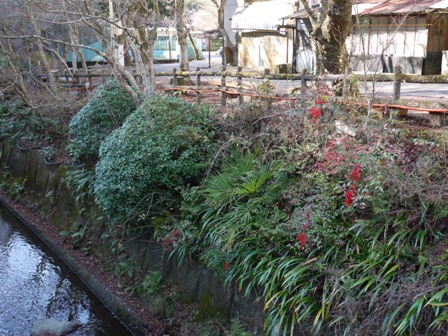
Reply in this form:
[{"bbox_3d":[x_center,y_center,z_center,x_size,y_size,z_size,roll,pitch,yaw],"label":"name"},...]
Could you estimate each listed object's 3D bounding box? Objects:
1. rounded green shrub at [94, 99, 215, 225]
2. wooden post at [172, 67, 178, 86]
[{"bbox_3d":[-1.482,-0.162,11.200,2.600,2.750,2.400,-2,12,-8],"label":"rounded green shrub"},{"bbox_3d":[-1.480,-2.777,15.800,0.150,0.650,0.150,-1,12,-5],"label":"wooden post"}]

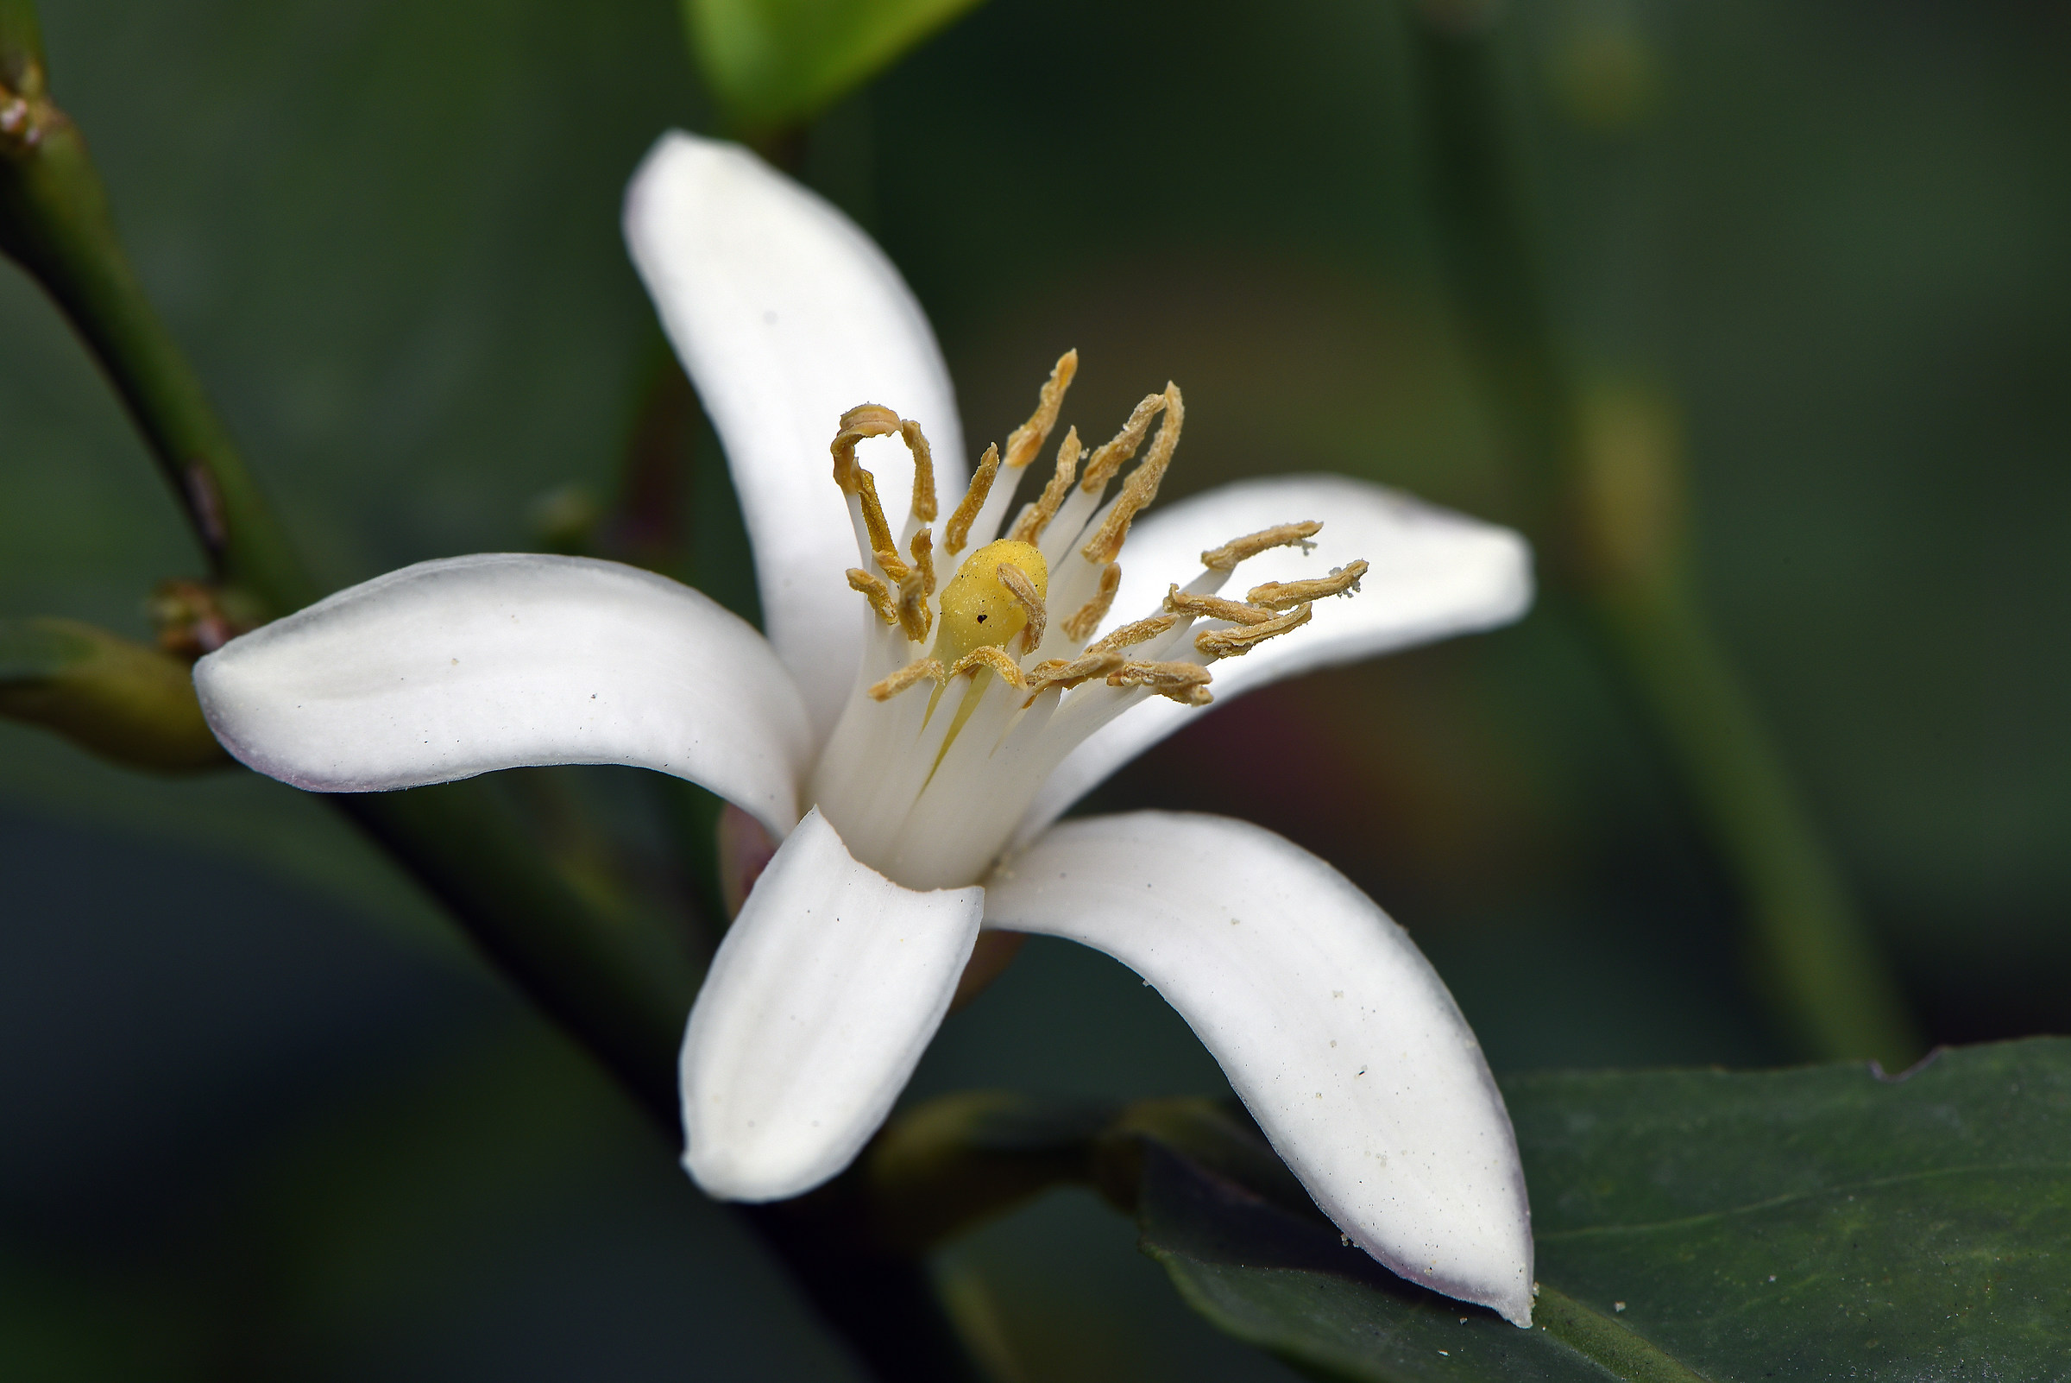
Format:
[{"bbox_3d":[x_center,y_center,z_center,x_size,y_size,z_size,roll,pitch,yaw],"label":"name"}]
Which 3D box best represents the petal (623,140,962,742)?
[{"bbox_3d":[-0.007,-0.008,0.178,0.007,0.004,0.022,-8,62,-20],"label":"petal"}]

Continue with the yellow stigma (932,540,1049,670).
[{"bbox_3d":[-0.001,-0.002,0.166,0.003,0.004,0.003,9,46,-10],"label":"yellow stigma"}]

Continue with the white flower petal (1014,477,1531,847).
[{"bbox_3d":[0.007,-0.002,0.177,0.020,0.004,0.006,-24,72,-29],"label":"white flower petal"}]

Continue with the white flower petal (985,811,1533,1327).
[{"bbox_3d":[0.007,0.009,0.168,0.007,0.004,0.021,-33,66,-23],"label":"white flower petal"}]

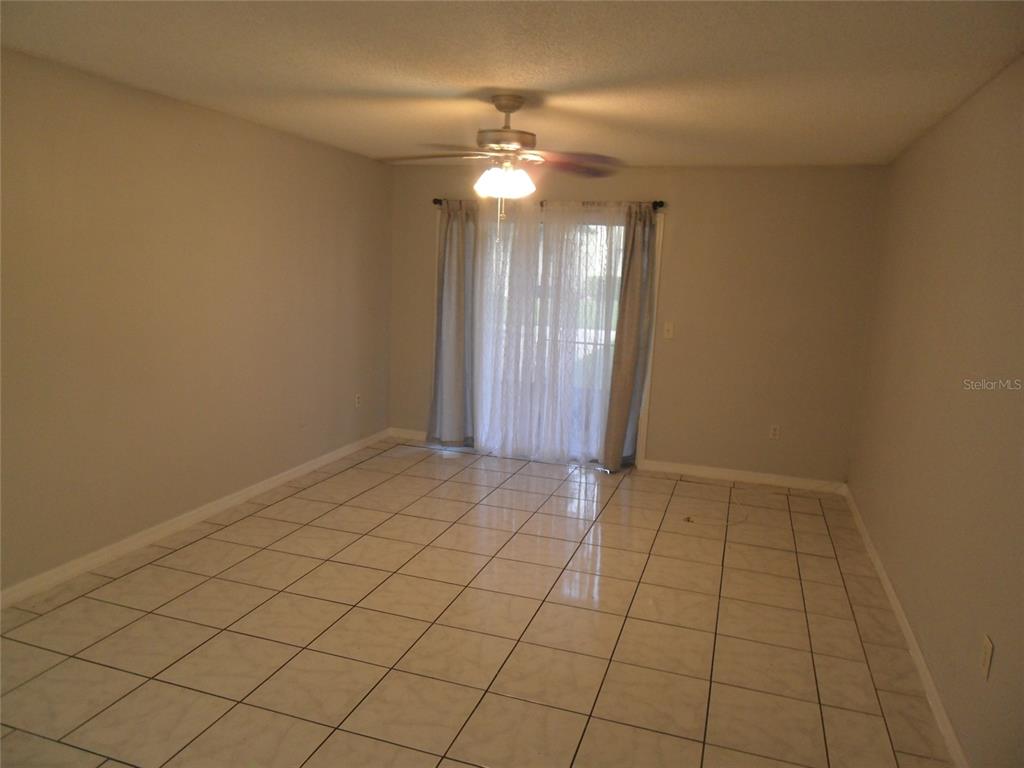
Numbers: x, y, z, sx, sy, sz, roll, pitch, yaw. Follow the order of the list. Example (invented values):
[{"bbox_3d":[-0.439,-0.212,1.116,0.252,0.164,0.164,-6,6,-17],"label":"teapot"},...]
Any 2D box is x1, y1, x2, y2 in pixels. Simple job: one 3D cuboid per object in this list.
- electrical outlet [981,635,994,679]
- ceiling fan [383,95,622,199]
[{"bbox_3d":[1.532,0.878,2.287,0.010,0.117,0.072,5,10,18],"label":"electrical outlet"},{"bbox_3d":[-0.027,-1.176,3.543,1.220,0.470,1.220,6,10,18],"label":"ceiling fan"}]

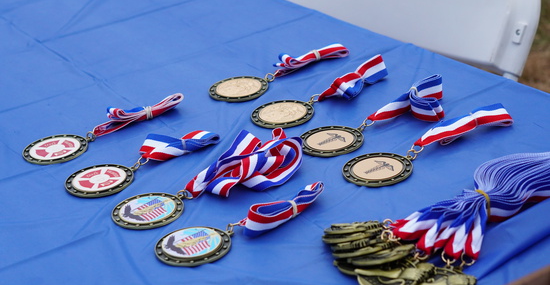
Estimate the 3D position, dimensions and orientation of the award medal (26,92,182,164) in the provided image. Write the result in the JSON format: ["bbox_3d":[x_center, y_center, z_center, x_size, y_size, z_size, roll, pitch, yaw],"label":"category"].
[{"bbox_3d":[-0.171,-0.019,1.233,0.167,0.021,0.062,-23,30,-31],"label":"award medal"}]

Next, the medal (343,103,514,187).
[{"bbox_3d":[0.138,-0.002,1.129,0.175,0.022,0.062,-19,29,-25],"label":"medal"}]

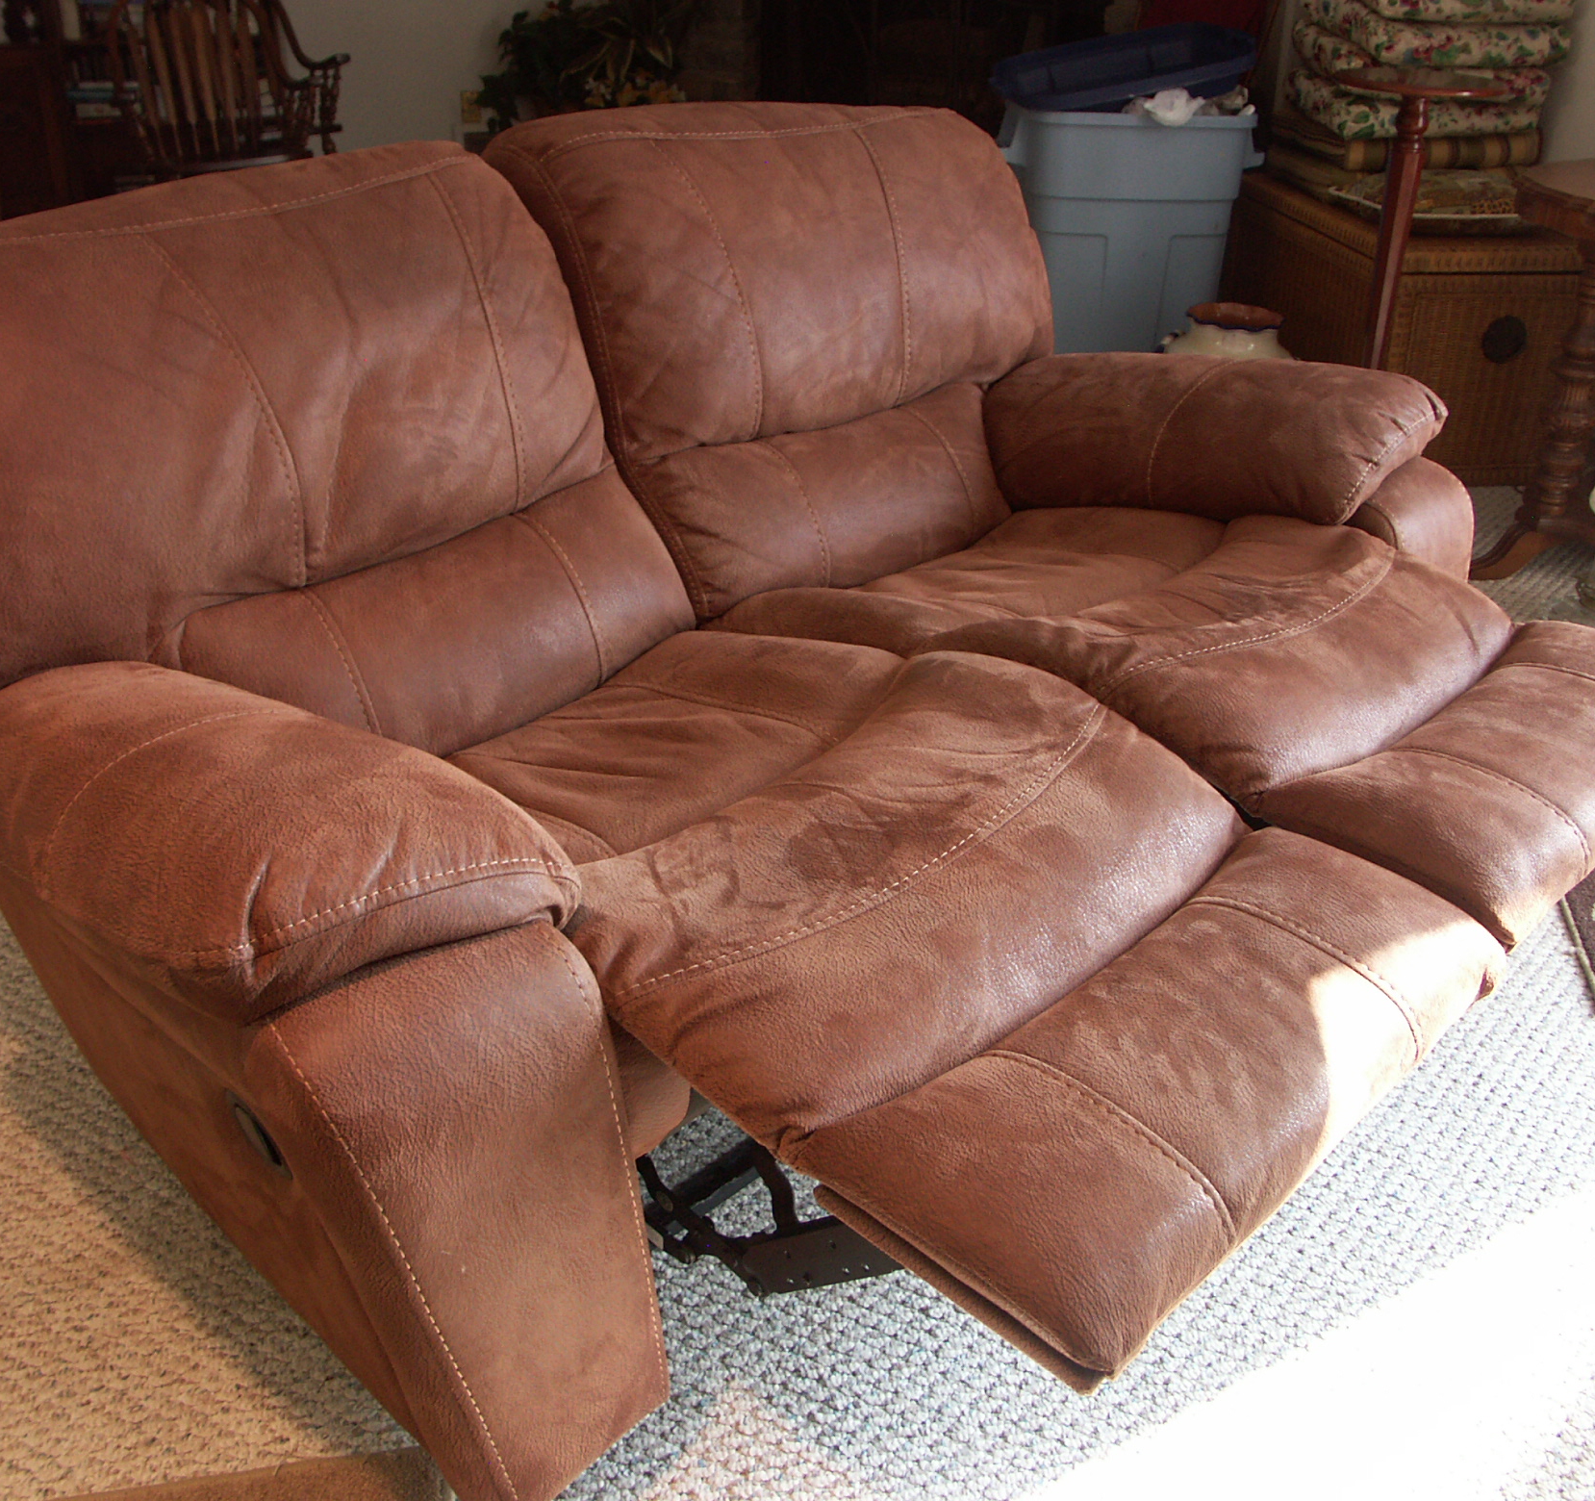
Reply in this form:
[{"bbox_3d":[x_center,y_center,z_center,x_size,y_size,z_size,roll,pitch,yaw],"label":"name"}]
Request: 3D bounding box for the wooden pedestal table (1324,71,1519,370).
[{"bbox_3d":[1.045,-0.720,2.930,0.310,0.910,0.310,0,30,0],"label":"wooden pedestal table"}]

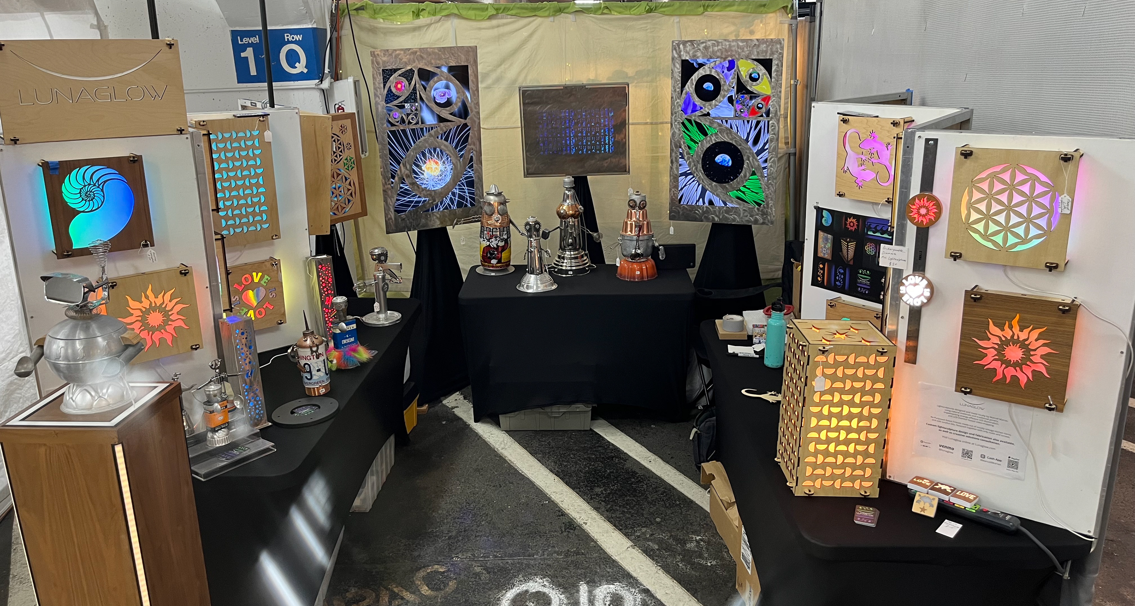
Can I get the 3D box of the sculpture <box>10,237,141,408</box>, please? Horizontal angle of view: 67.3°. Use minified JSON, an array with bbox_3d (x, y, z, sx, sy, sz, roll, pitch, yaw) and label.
[{"bbox_3d":[-1.288,0.059,2.266,0.275,0.445,0.235,3,16,13],"label":"sculpture"}]

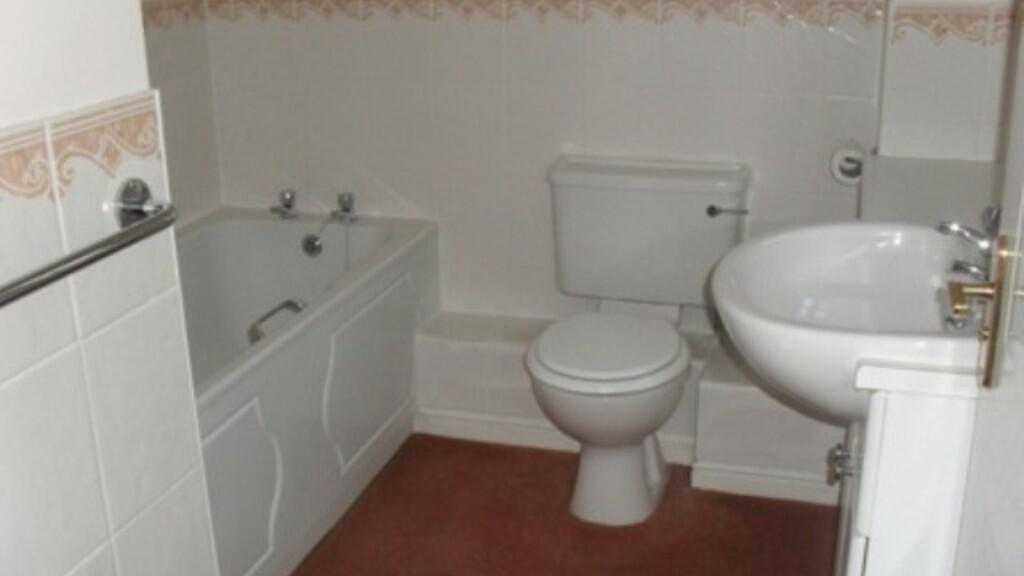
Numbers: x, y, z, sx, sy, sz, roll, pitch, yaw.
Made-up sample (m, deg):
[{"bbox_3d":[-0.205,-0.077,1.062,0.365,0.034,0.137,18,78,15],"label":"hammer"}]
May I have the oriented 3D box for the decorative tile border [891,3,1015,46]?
[{"bbox_3d":[0.900,-0.533,2.109,0.260,0.089,0.010,5,19,16],"label":"decorative tile border"}]

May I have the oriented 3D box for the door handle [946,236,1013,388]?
[{"bbox_3d":[0.416,0.031,0.930,0.054,0.155,0.105,5,19,16],"label":"door handle"}]

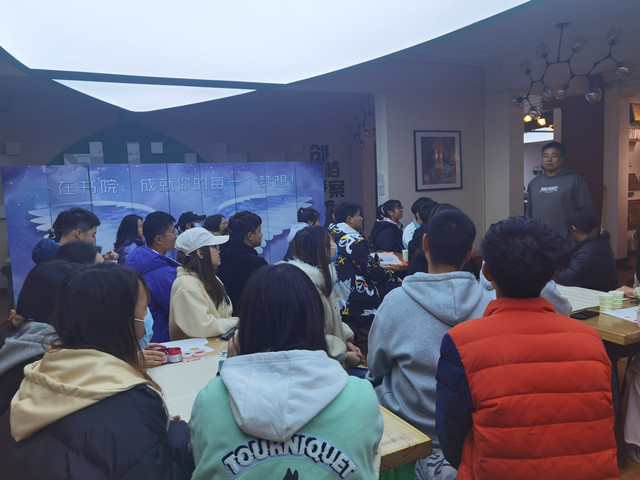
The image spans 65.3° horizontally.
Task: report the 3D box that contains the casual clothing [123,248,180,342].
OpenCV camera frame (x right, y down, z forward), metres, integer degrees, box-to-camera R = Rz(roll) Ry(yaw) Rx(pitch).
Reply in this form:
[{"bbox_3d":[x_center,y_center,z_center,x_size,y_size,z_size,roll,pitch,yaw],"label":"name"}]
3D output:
[{"bbox_3d":[-0.943,0.369,2.950,0.430,0.670,0.500,-4,5,-22],"label":"casual clothing"}]

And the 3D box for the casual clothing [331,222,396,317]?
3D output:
[{"bbox_3d":[0.316,0.232,3.800,0.460,0.700,0.500,-3,5,-12],"label":"casual clothing"}]

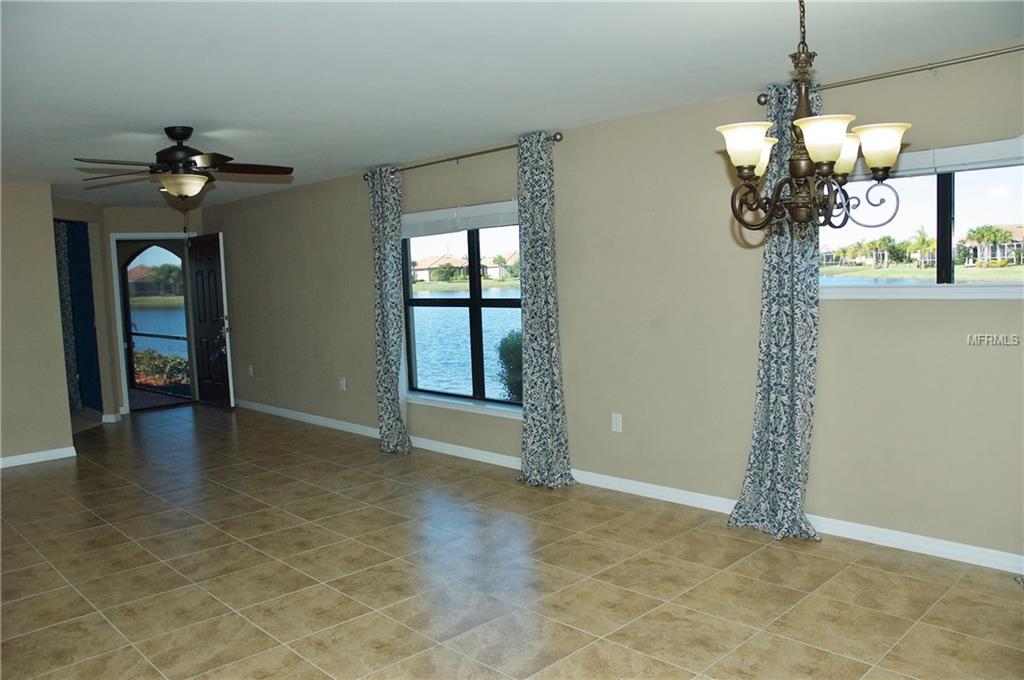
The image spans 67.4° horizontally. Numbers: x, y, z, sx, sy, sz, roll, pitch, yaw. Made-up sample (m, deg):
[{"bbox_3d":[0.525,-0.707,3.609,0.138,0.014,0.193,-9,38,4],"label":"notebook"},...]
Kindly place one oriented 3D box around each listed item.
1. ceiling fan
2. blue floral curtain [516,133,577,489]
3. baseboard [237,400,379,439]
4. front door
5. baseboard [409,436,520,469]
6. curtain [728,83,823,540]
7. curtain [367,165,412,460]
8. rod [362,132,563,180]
[{"bbox_3d":[-1.985,-1.064,4.599,1.319,0.423,1.319,-6,6,-44],"label":"ceiling fan"},{"bbox_3d":[0.190,-0.206,5.292,0.218,2.430,0.419,-6,6,-44],"label":"blue floral curtain"},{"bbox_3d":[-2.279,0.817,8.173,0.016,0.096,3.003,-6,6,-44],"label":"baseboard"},{"bbox_3d":[-3.703,-0.233,9.472,0.045,2.084,0.933,-6,6,-44],"label":"front door"},{"bbox_3d":[-0.402,0.909,6.235,0.016,0.096,1.411,-6,6,-44],"label":"baseboard"},{"bbox_3d":[1.383,-0.135,4.059,0.209,2.402,0.537,-6,6,-44],"label":"curtain"},{"bbox_3d":[-1.079,-0.265,6.591,0.218,2.430,0.441,-6,6,-44],"label":"curtain"},{"bbox_3d":[-0.469,-1.379,5.915,0.109,0.059,2.334,-6,6,-44],"label":"rod"}]

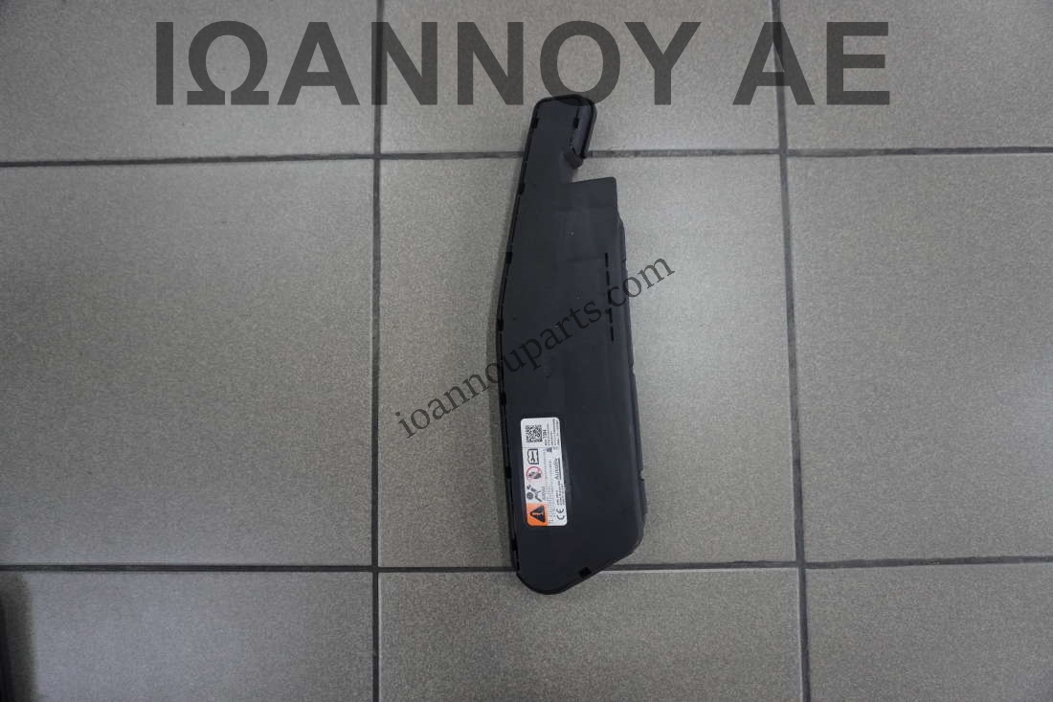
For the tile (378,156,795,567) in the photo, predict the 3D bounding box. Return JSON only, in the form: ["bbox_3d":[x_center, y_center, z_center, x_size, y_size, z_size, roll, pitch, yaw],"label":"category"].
[{"bbox_3d":[0.047,0.005,0.577,0.333,0.009,0.333,-1,86,0],"label":"tile"}]

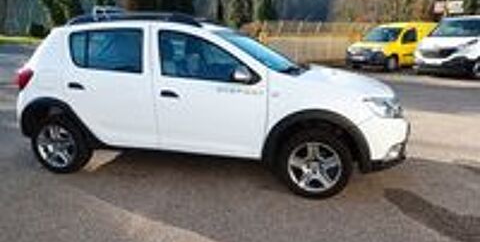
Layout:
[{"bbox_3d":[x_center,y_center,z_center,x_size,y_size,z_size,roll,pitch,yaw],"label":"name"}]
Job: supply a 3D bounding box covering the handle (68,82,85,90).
[{"bbox_3d":[-1.568,-0.333,3.729,0.165,0.065,0.040,3,13,13],"label":"handle"}]

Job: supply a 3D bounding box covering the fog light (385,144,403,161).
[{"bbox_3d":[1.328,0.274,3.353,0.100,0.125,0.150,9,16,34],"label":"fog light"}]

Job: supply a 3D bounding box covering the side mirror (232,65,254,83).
[{"bbox_3d":[0.025,-0.380,3.263,0.150,0.145,0.210,3,13,13],"label":"side mirror"}]

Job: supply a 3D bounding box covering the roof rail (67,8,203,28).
[{"bbox_3d":[-1.044,-0.981,3.750,1.430,0.115,0.080,3,13,13],"label":"roof rail"}]

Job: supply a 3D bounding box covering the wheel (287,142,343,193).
[{"bbox_3d":[0.672,0.384,3.455,0.445,0.445,0.180,3,13,13],"label":"wheel"}]

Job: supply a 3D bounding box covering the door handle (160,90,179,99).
[{"bbox_3d":[-0.638,-0.239,3.526,0.170,0.065,0.040,3,13,13],"label":"door handle"}]

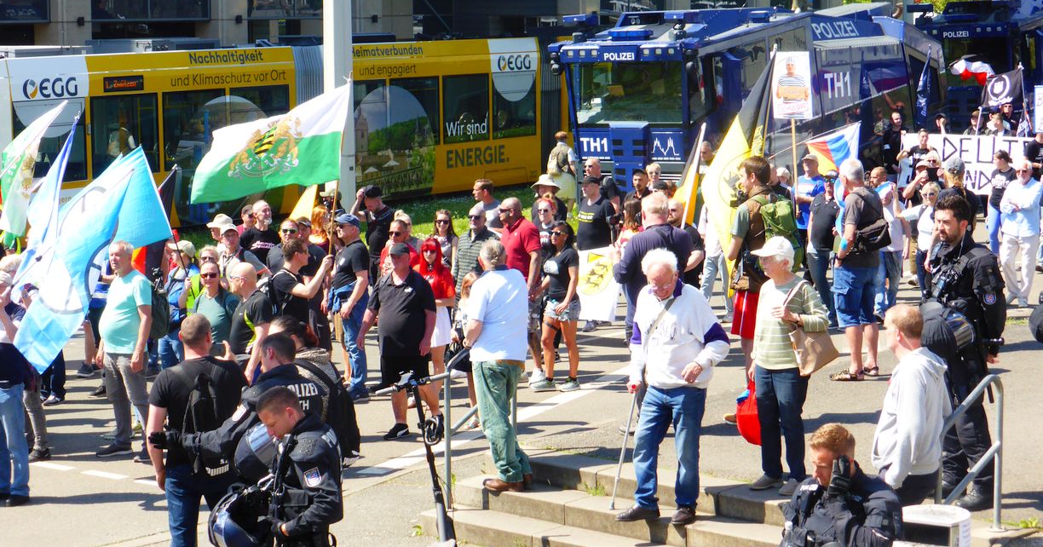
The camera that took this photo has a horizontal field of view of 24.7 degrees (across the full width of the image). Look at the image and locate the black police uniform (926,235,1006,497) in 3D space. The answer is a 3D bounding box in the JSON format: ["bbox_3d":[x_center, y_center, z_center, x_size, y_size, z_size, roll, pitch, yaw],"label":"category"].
[{"bbox_3d":[2.667,0.593,14.204,0.410,1.646,0.550,-5,8,-34],"label":"black police uniform"}]

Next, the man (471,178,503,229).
[{"bbox_3d":[-0.404,-0.253,28.596,0.380,1.780,0.520,-3,7,-25],"label":"man"}]

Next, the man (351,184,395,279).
[{"bbox_3d":[-1.710,-0.158,27.695,0.550,1.760,0.420,3,7,23],"label":"man"}]

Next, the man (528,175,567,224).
[{"bbox_3d":[0.302,-0.234,26.897,0.540,1.760,0.360,1,6,6],"label":"man"}]

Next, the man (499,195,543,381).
[{"bbox_3d":[-0.004,0.168,22.898,0.360,1.775,0.530,-5,8,-39],"label":"man"}]

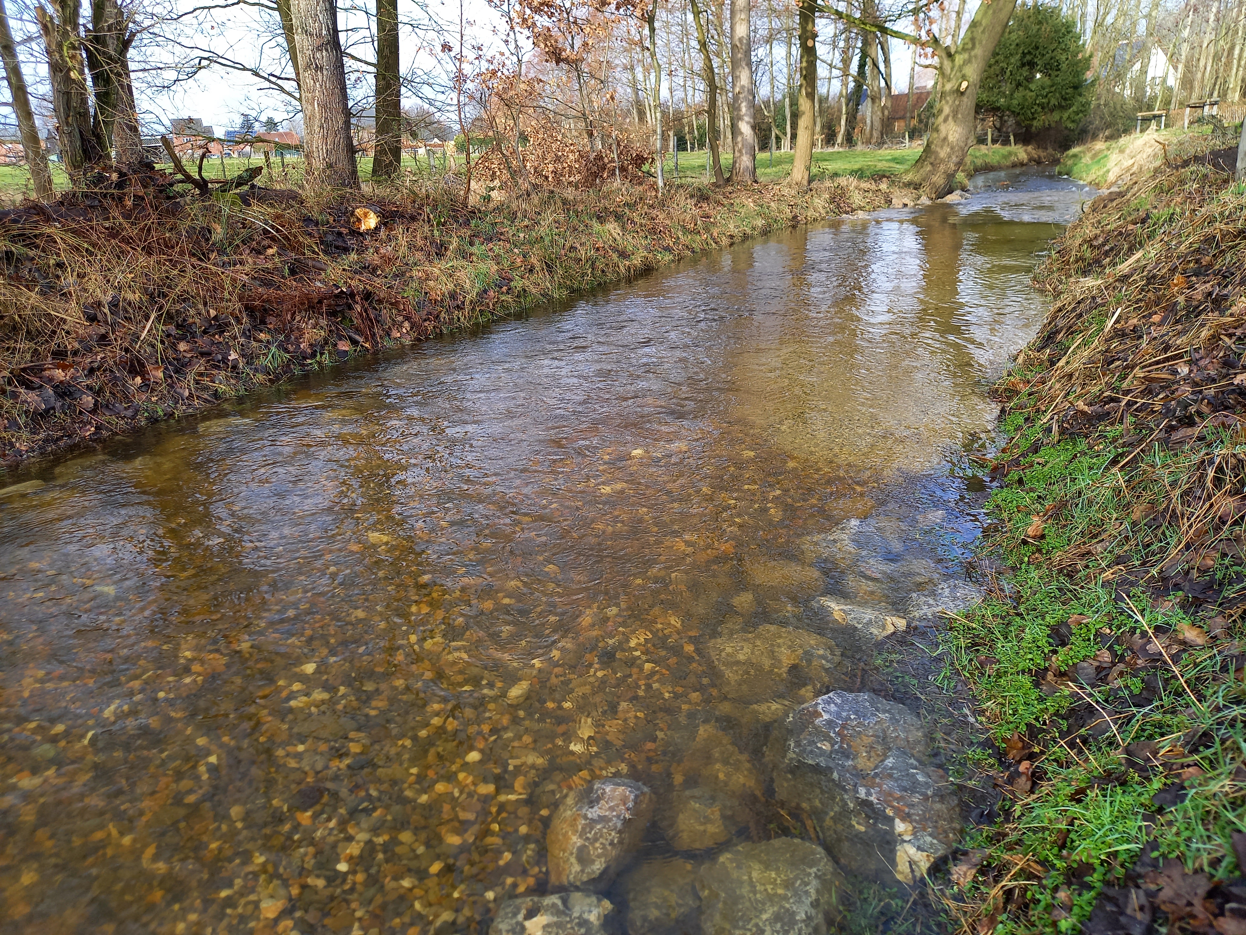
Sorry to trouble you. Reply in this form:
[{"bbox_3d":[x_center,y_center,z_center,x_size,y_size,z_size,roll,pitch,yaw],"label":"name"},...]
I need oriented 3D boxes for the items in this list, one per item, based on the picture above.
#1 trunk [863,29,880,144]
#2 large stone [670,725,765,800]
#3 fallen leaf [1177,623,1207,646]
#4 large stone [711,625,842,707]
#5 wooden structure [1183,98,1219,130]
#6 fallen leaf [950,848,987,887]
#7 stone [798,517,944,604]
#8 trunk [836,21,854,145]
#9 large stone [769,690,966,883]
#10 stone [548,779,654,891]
[{"bbox_3d":[11.056,-16.941,40.000,0.550,5.000,0.550,-1,20,0],"label":"trunk"},{"bbox_3d":[0.273,0.848,2.584,0.235,0.150,0.220,1,20,5],"label":"large stone"},{"bbox_3d":[1.565,0.459,2.476,0.068,0.028,0.070,-18,11,6],"label":"fallen leaf"},{"bbox_3d":[0.521,0.670,3.042,0.420,0.160,0.310,1,20,5],"label":"large stone"},{"bbox_3d":[17.364,-10.588,27.000,1.000,0.850,0.250,3,20,9],"label":"wooden structure"},{"bbox_3d":[0.747,0.863,1.943,0.070,0.025,0.075,-13,13,5],"label":"fallen leaf"},{"bbox_3d":[0.988,0.382,3.618,0.520,0.200,0.420,3,20,9],"label":"stone"},{"bbox_3d":[9.887,-17.070,40.000,0.400,5.400,0.400,-1,20,0],"label":"trunk"},{"bbox_3d":[0.607,0.827,2.312,0.350,0.260,0.460,-5,20,-11],"label":"large stone"},{"bbox_3d":[-0.054,0.903,2.207,0.210,0.190,0.240,5,21,14],"label":"stone"}]

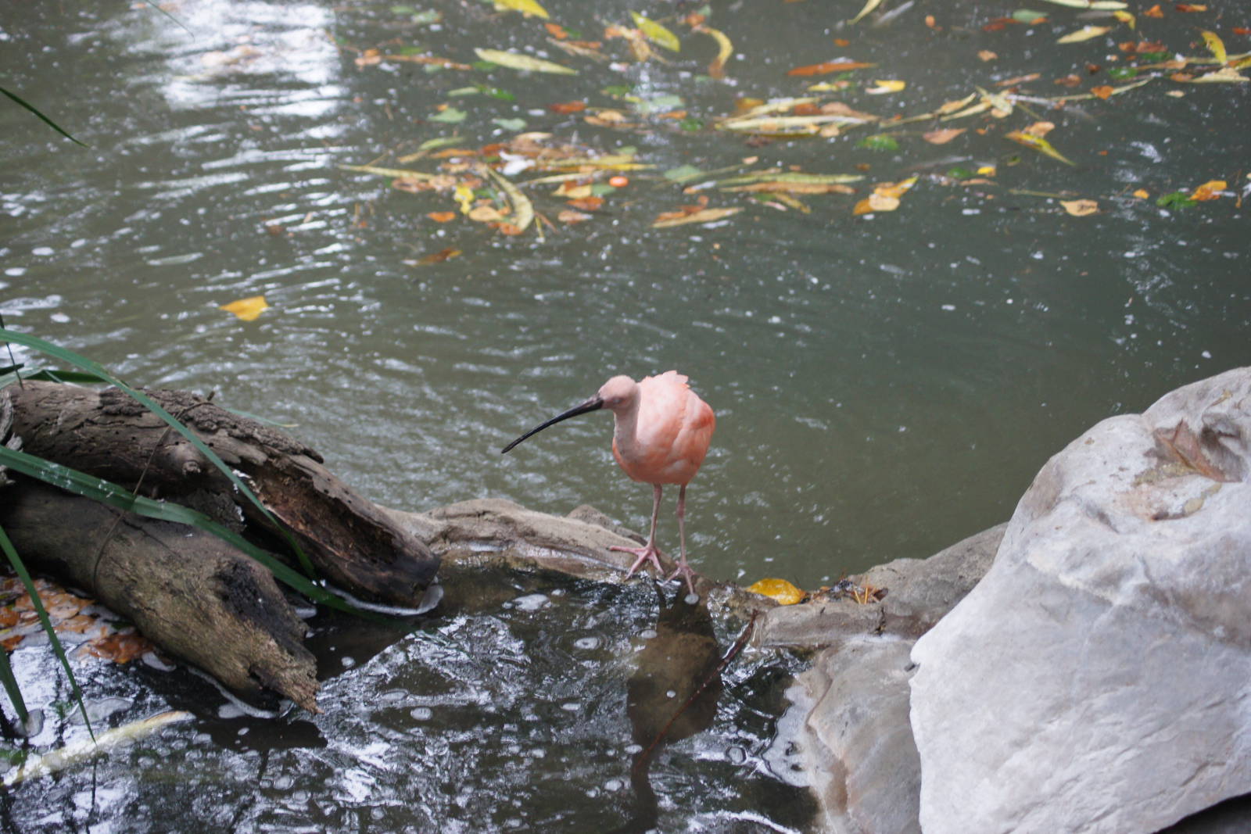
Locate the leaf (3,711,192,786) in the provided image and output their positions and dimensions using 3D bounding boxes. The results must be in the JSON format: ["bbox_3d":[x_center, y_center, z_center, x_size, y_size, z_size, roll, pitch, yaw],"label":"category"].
[{"bbox_3d":[-0.632,0.395,3.411,0.248,0.012,0.033,-20,35,-31],"label":"leaf"}]

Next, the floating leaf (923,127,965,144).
[{"bbox_3d":[0.561,-0.494,4.987,0.092,0.008,0.050,-20,35,-31],"label":"floating leaf"}]

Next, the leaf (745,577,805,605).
[{"bbox_3d":[0.197,0.225,3.693,0.071,0.018,0.045,10,31,17],"label":"leaf"}]

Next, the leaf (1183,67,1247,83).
[{"bbox_3d":[1.080,-0.625,5.204,0.106,0.022,0.051,0,29,0],"label":"leaf"}]

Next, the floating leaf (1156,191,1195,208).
[{"bbox_3d":[0.924,-0.359,4.748,0.054,0.008,0.066,18,34,29],"label":"floating leaf"}]

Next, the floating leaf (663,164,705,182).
[{"bbox_3d":[0.099,-0.413,4.845,0.058,0.006,0.055,-20,35,-32],"label":"floating leaf"}]

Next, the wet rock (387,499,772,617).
[{"bbox_3d":[-0.058,0.192,3.570,0.460,0.115,0.190,5,26,11],"label":"wet rock"}]

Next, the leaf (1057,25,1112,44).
[{"bbox_3d":[0.897,-0.750,5.559,0.032,0.013,0.152,19,31,34],"label":"leaf"}]

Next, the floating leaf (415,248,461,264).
[{"bbox_3d":[-0.296,-0.258,4.528,0.021,0.013,0.080,21,32,36],"label":"floating leaf"}]

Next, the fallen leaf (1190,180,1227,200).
[{"bbox_3d":[0.984,-0.385,4.793,0.033,0.013,0.108,17,31,32],"label":"fallen leaf"}]

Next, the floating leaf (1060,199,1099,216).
[{"bbox_3d":[0.755,-0.351,4.722,0.061,0.013,0.057,0,25,0],"label":"floating leaf"}]

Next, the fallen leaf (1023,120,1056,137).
[{"bbox_3d":[0.732,-0.504,5.001,0.068,0.012,0.049,-22,36,-34],"label":"fallen leaf"}]

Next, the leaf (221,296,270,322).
[{"bbox_3d":[-0.589,-0.168,4.409,0.075,0.008,0.086,1,30,2],"label":"leaf"}]

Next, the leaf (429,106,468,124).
[{"bbox_3d":[-0.320,-0.549,5.137,0.068,0.013,0.066,-4,26,-9],"label":"leaf"}]

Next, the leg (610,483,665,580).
[{"bbox_3d":[0.017,0.140,3.470,0.065,0.105,0.060,11,28,22],"label":"leg"}]

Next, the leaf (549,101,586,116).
[{"bbox_3d":[-0.098,-0.565,5.169,0.068,0.013,0.052,-9,27,-18],"label":"leaf"}]

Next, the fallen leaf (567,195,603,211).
[{"bbox_3d":[-0.065,-0.359,4.738,0.060,0.013,0.045,-7,26,-14],"label":"fallen leaf"}]

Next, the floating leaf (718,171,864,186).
[{"bbox_3d":[0.280,-0.406,4.829,0.249,0.010,0.041,-1,30,-1],"label":"floating leaf"}]

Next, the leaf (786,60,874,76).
[{"bbox_3d":[0.387,-0.662,5.375,0.171,0.013,0.049,-9,27,-18],"label":"leaf"}]

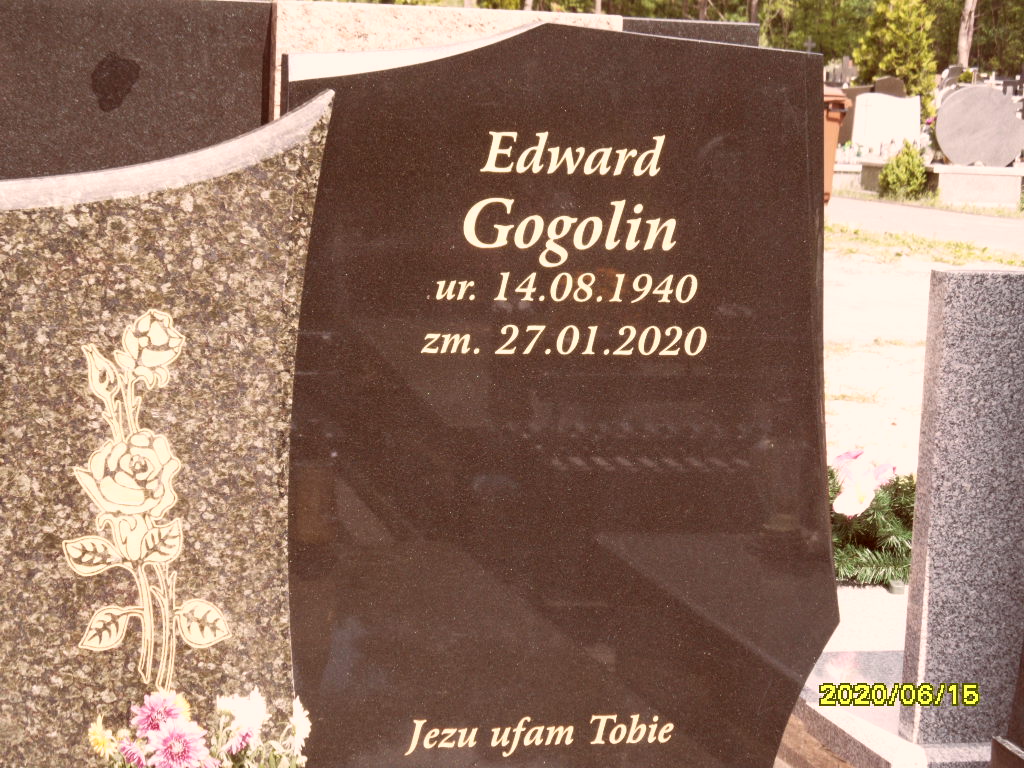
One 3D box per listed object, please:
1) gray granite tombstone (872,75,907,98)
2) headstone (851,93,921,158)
[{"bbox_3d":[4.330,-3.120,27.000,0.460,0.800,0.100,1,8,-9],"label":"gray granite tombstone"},{"bbox_3d":[3.951,-2.731,25.000,0.700,0.680,0.100,1,8,-9],"label":"headstone"}]

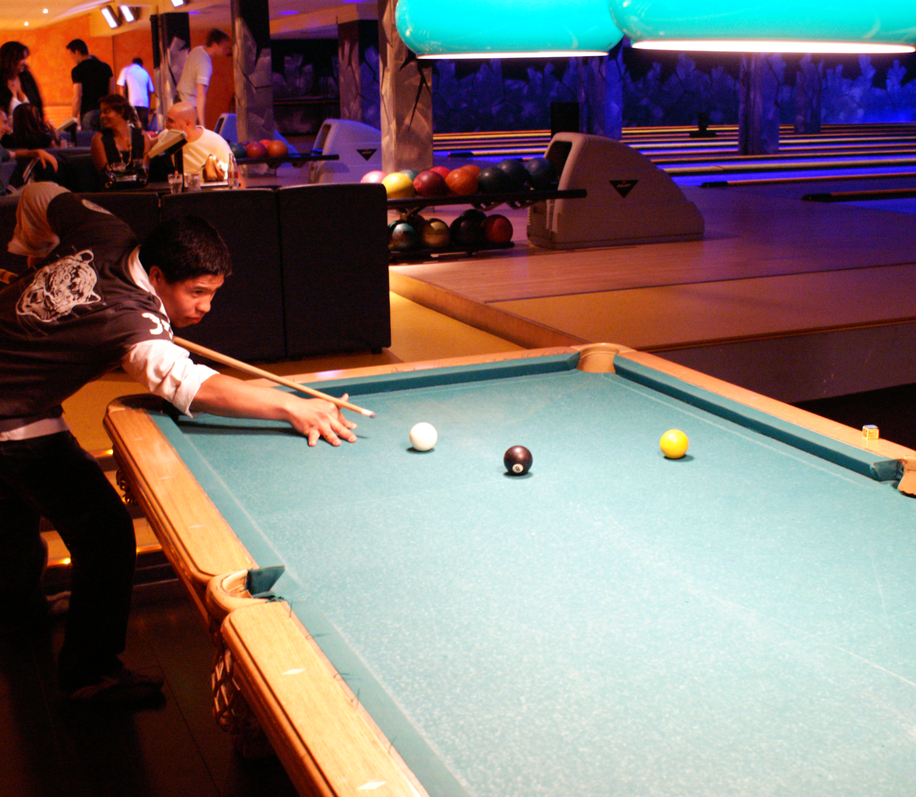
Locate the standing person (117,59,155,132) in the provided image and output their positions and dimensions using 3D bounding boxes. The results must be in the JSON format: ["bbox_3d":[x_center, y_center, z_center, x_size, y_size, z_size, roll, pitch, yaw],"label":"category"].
[{"bbox_3d":[-5.516,-5.013,20.500,0.580,1.620,0.420,3,15,15],"label":"standing person"}]

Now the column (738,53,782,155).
[{"bbox_3d":[4.679,-4.898,18.600,0.400,2.250,0.450,-7,16,-23],"label":"column"}]

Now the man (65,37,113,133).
[{"bbox_3d":[-3.894,-2.909,12.700,0.520,1.750,0.380,-6,16,-21],"label":"man"}]

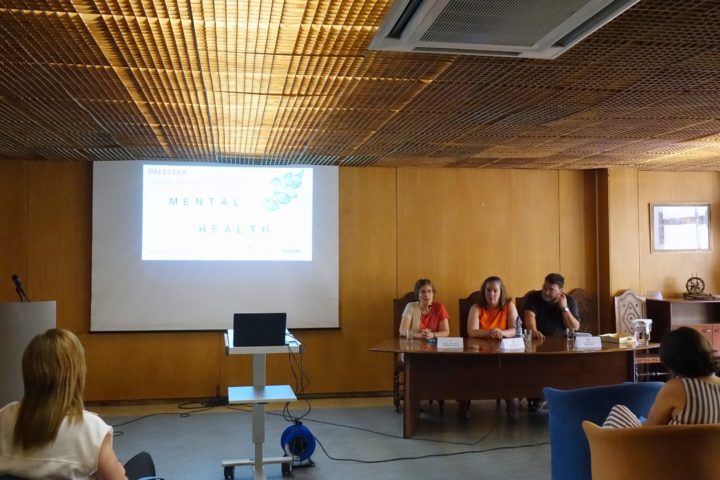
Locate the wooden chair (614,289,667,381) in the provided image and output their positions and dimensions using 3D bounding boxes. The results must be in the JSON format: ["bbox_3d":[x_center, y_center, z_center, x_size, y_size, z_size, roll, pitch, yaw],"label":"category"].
[{"bbox_3d":[2.930,1.093,7.232,0.470,1.120,0.520,0,-2,-15],"label":"wooden chair"}]

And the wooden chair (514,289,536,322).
[{"bbox_3d":[1.907,1.086,7.113,0.500,1.130,0.560,0,-2,-10],"label":"wooden chair"}]

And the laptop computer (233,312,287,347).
[{"bbox_3d":[-0.628,0.559,4.384,0.320,0.215,0.280,0,-2,-10],"label":"laptop computer"}]

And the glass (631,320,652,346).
[{"bbox_3d":[2.379,0.764,5.961,0.160,0.200,0.160,0,-2,-10],"label":"glass"}]

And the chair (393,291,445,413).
[{"bbox_3d":[0.603,1.080,6.852,0.480,1.130,0.560,0,-2,-10],"label":"chair"}]

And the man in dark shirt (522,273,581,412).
[{"bbox_3d":[1.874,0.988,6.805,0.540,1.310,0.780,0,-2,-2],"label":"man in dark shirt"}]

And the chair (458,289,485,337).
[{"bbox_3d":[1.297,1.084,7.005,0.500,1.130,0.560,0,-2,-10],"label":"chair"}]

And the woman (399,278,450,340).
[{"bbox_3d":[0.615,1.007,6.562,0.460,1.260,0.760,0,-2,-10],"label":"woman"}]

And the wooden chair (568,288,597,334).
[{"bbox_3d":[2.324,1.091,7.146,0.450,1.120,0.520,0,-2,-12],"label":"wooden chair"}]

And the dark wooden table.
[{"bbox_3d":[1.292,1.244,5.893,2.500,0.750,1.150,0,-2,-10],"label":"dark wooden table"}]

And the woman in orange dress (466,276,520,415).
[{"bbox_3d":[1.271,1.000,6.678,0.480,1.280,0.780,0,-2,-8],"label":"woman in orange dress"}]

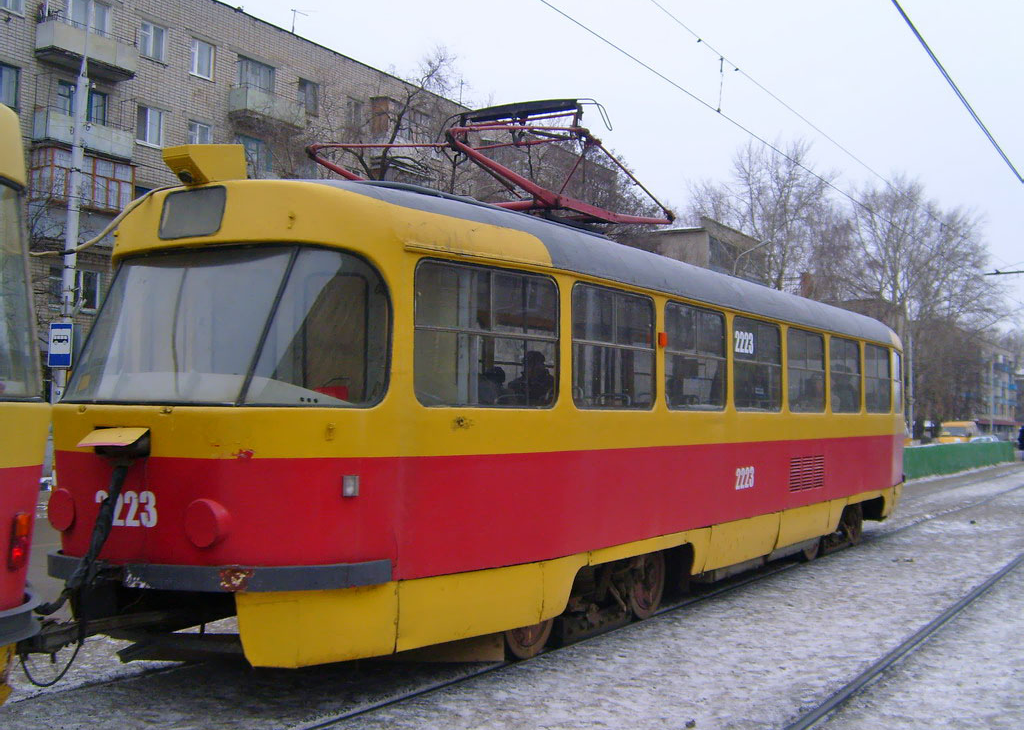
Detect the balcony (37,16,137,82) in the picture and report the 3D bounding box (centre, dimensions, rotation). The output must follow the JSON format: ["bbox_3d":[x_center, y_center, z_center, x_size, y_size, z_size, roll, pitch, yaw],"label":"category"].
[{"bbox_3d":[-12.884,-9.610,31.487,0.870,1.070,2.850,-1,-3,34],"label":"balcony"}]

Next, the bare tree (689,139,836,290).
[{"bbox_3d":[14.810,-4.237,60.304,7.600,17.646,8.000,-1,-3,34],"label":"bare tree"}]

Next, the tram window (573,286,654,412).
[{"bbox_3d":[0.752,-0.110,7.652,0.070,0.889,1.285,-1,-3,34],"label":"tram window"}]

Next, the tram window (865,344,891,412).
[{"bbox_3d":[4.787,0.214,13.596,0.070,0.889,1.285,-1,-3,34],"label":"tram window"}]

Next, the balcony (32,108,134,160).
[{"bbox_3d":[-12.931,-6.858,31.369,0.870,1.040,2.850,-1,-3,34],"label":"balcony"}]

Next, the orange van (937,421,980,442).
[{"bbox_3d":[26.119,4.431,60.500,1.970,2.200,5.300,-1,-3,34],"label":"orange van"}]

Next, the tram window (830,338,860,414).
[{"bbox_3d":[3.980,0.149,12.407,0.070,0.889,1.285,-1,-3,34],"label":"tram window"}]

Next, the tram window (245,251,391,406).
[{"bbox_3d":[-1.013,-0.199,5.383,0.825,0.834,0.180,2,-3,-24],"label":"tram window"}]

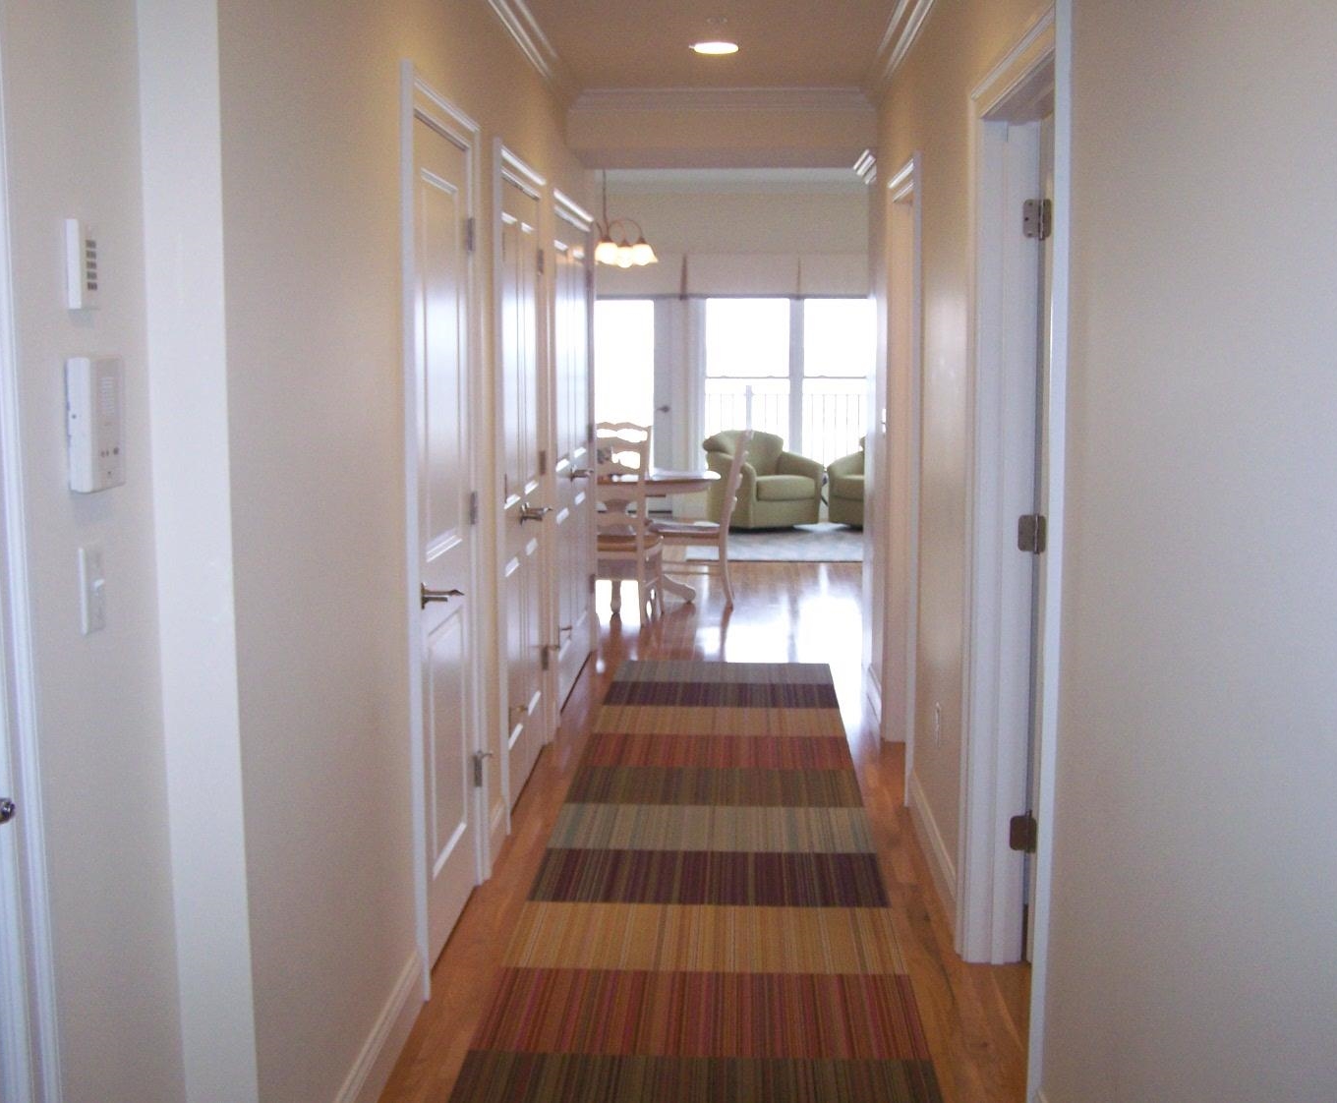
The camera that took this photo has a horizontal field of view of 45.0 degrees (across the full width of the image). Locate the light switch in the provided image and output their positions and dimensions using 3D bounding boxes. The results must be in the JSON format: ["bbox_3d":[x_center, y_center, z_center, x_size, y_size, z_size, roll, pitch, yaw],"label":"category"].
[{"bbox_3d":[-0.765,0.049,2.167,0.016,0.116,0.071,0,7,3],"label":"light switch"}]

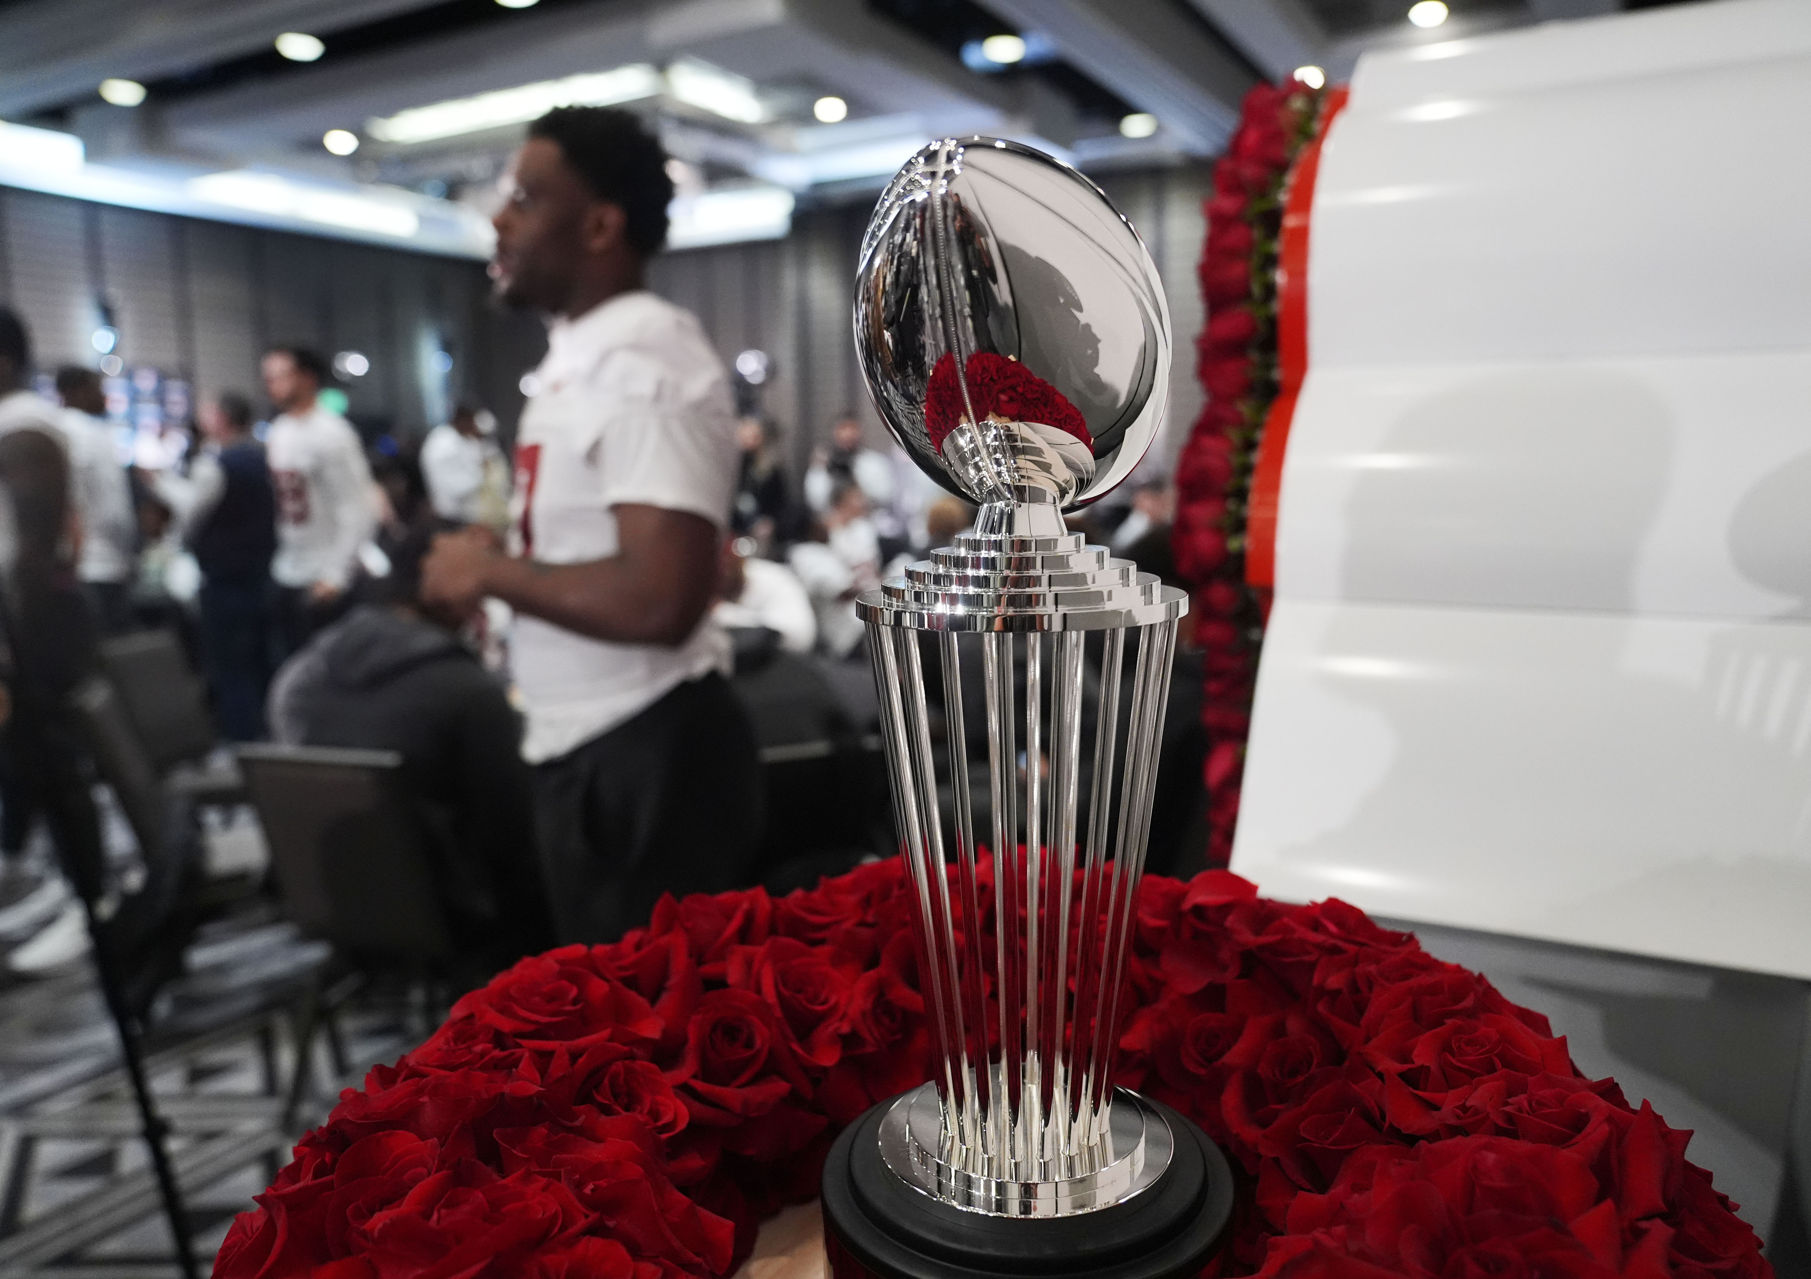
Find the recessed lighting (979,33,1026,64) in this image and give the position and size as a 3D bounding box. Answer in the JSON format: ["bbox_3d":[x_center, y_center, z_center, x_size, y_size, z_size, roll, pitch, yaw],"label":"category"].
[{"bbox_3d":[0.722,-4.338,9.404,0.170,0.050,0.170,-1,8,0],"label":"recessed lighting"}]

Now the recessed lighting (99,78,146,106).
[{"bbox_3d":[-6.112,-4.266,9.982,0.170,0.050,0.170,-1,8,0],"label":"recessed lighting"}]

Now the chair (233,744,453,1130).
[{"bbox_3d":[-1.114,0.629,2.942,0.450,0.881,0.560,2,8,20],"label":"chair"}]

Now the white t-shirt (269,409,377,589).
[{"bbox_3d":[-2.288,-0.557,5.000,0.480,0.720,0.320,3,9,30],"label":"white t-shirt"}]

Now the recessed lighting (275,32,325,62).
[{"bbox_3d":[-4.262,-4.174,9.012,0.170,0.050,0.170,-1,8,0],"label":"recessed lighting"}]

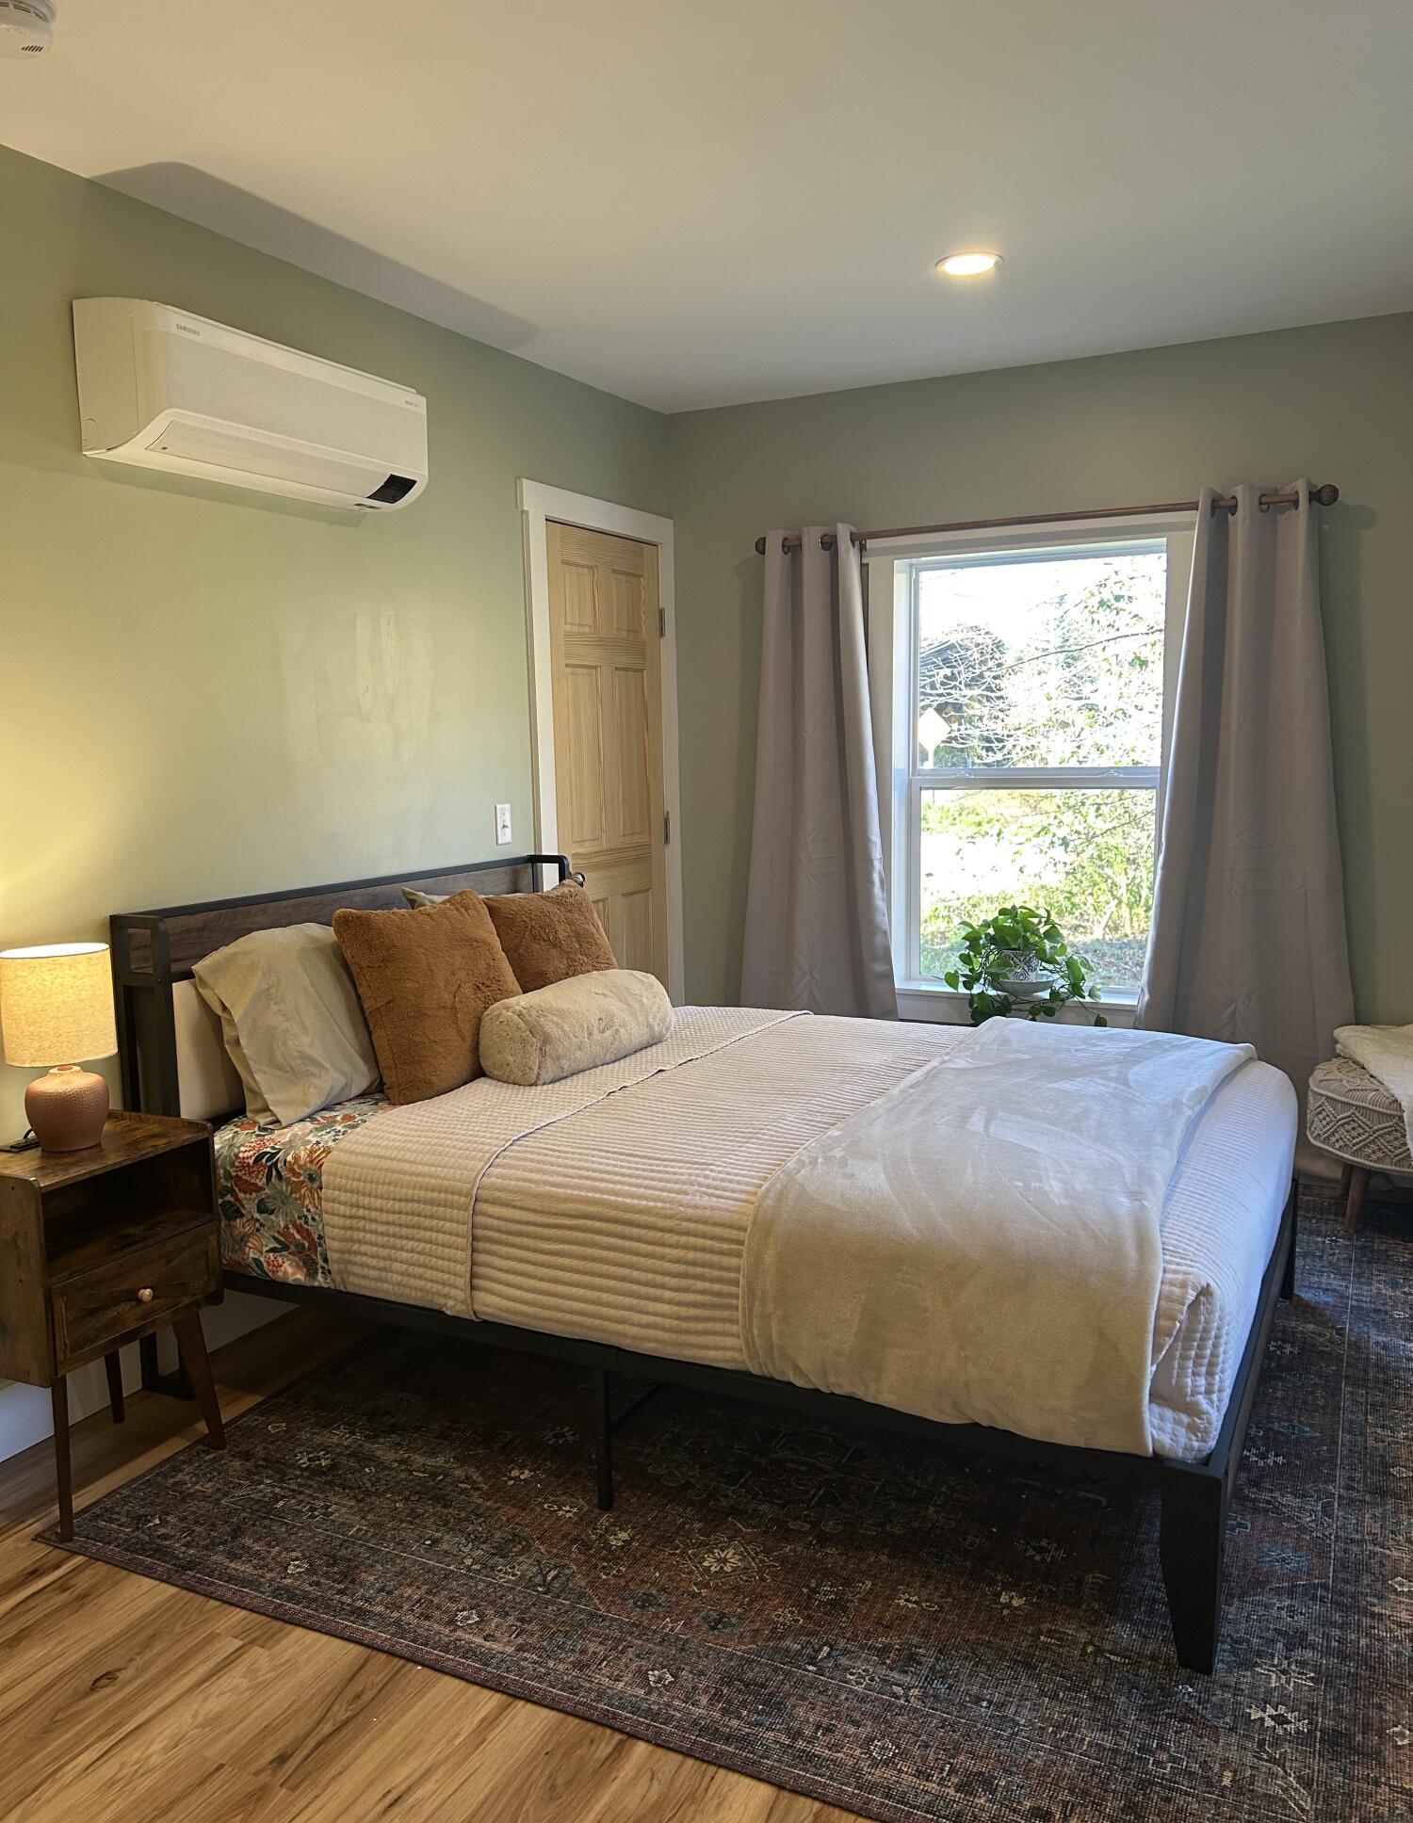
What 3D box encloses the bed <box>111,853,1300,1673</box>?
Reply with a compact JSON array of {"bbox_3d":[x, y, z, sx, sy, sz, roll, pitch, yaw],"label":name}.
[{"bbox_3d":[0.105,0.477,3.183,2.200,1.034,1.530,3,8,27],"label":"bed"}]

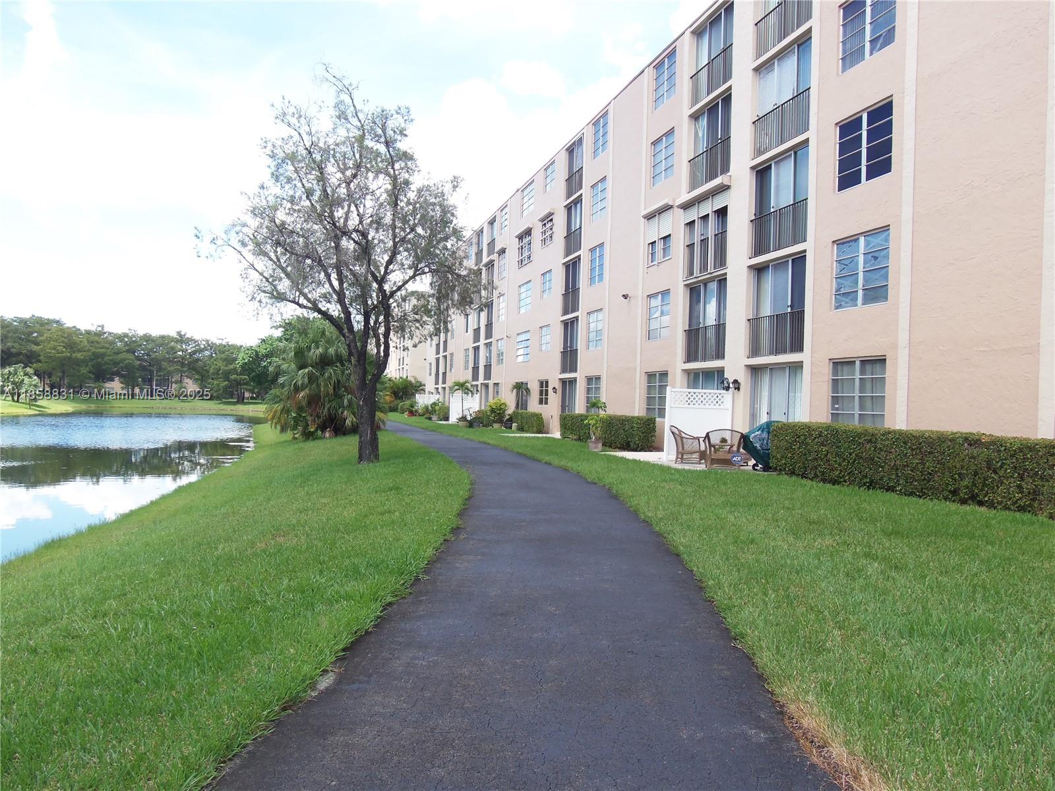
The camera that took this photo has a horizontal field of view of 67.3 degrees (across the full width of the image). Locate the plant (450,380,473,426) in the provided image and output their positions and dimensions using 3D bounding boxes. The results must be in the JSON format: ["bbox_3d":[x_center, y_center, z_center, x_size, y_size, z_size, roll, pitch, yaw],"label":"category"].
[{"bbox_3d":[-3.570,0.424,42.900,1.280,2.560,1.280,2,0,-16],"label":"plant"}]

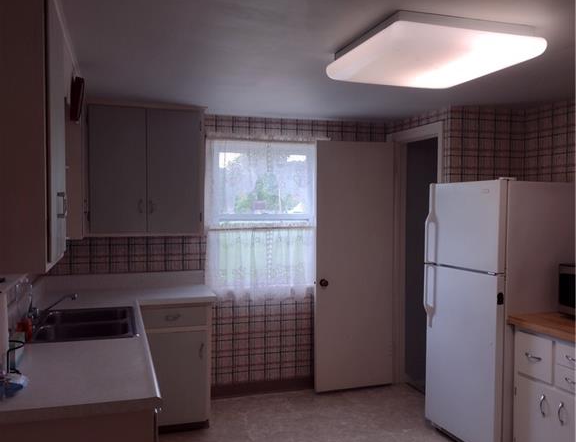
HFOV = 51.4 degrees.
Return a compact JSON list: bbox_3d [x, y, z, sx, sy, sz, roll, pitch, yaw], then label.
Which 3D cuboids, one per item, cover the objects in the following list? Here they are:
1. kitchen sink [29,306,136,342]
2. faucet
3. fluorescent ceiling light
[{"bbox_3d":[-1.070,0.615,3.109,0.528,0.180,0.840,0,2,-16],"label":"kitchen sink"},{"bbox_3d":[-1.207,0.462,3.081,0.230,0.135,0.200,0,2,-16],"label":"faucet"},{"bbox_3d":[0.589,-0.702,2.515,0.660,0.115,0.710,0,2,-16],"label":"fluorescent ceiling light"}]

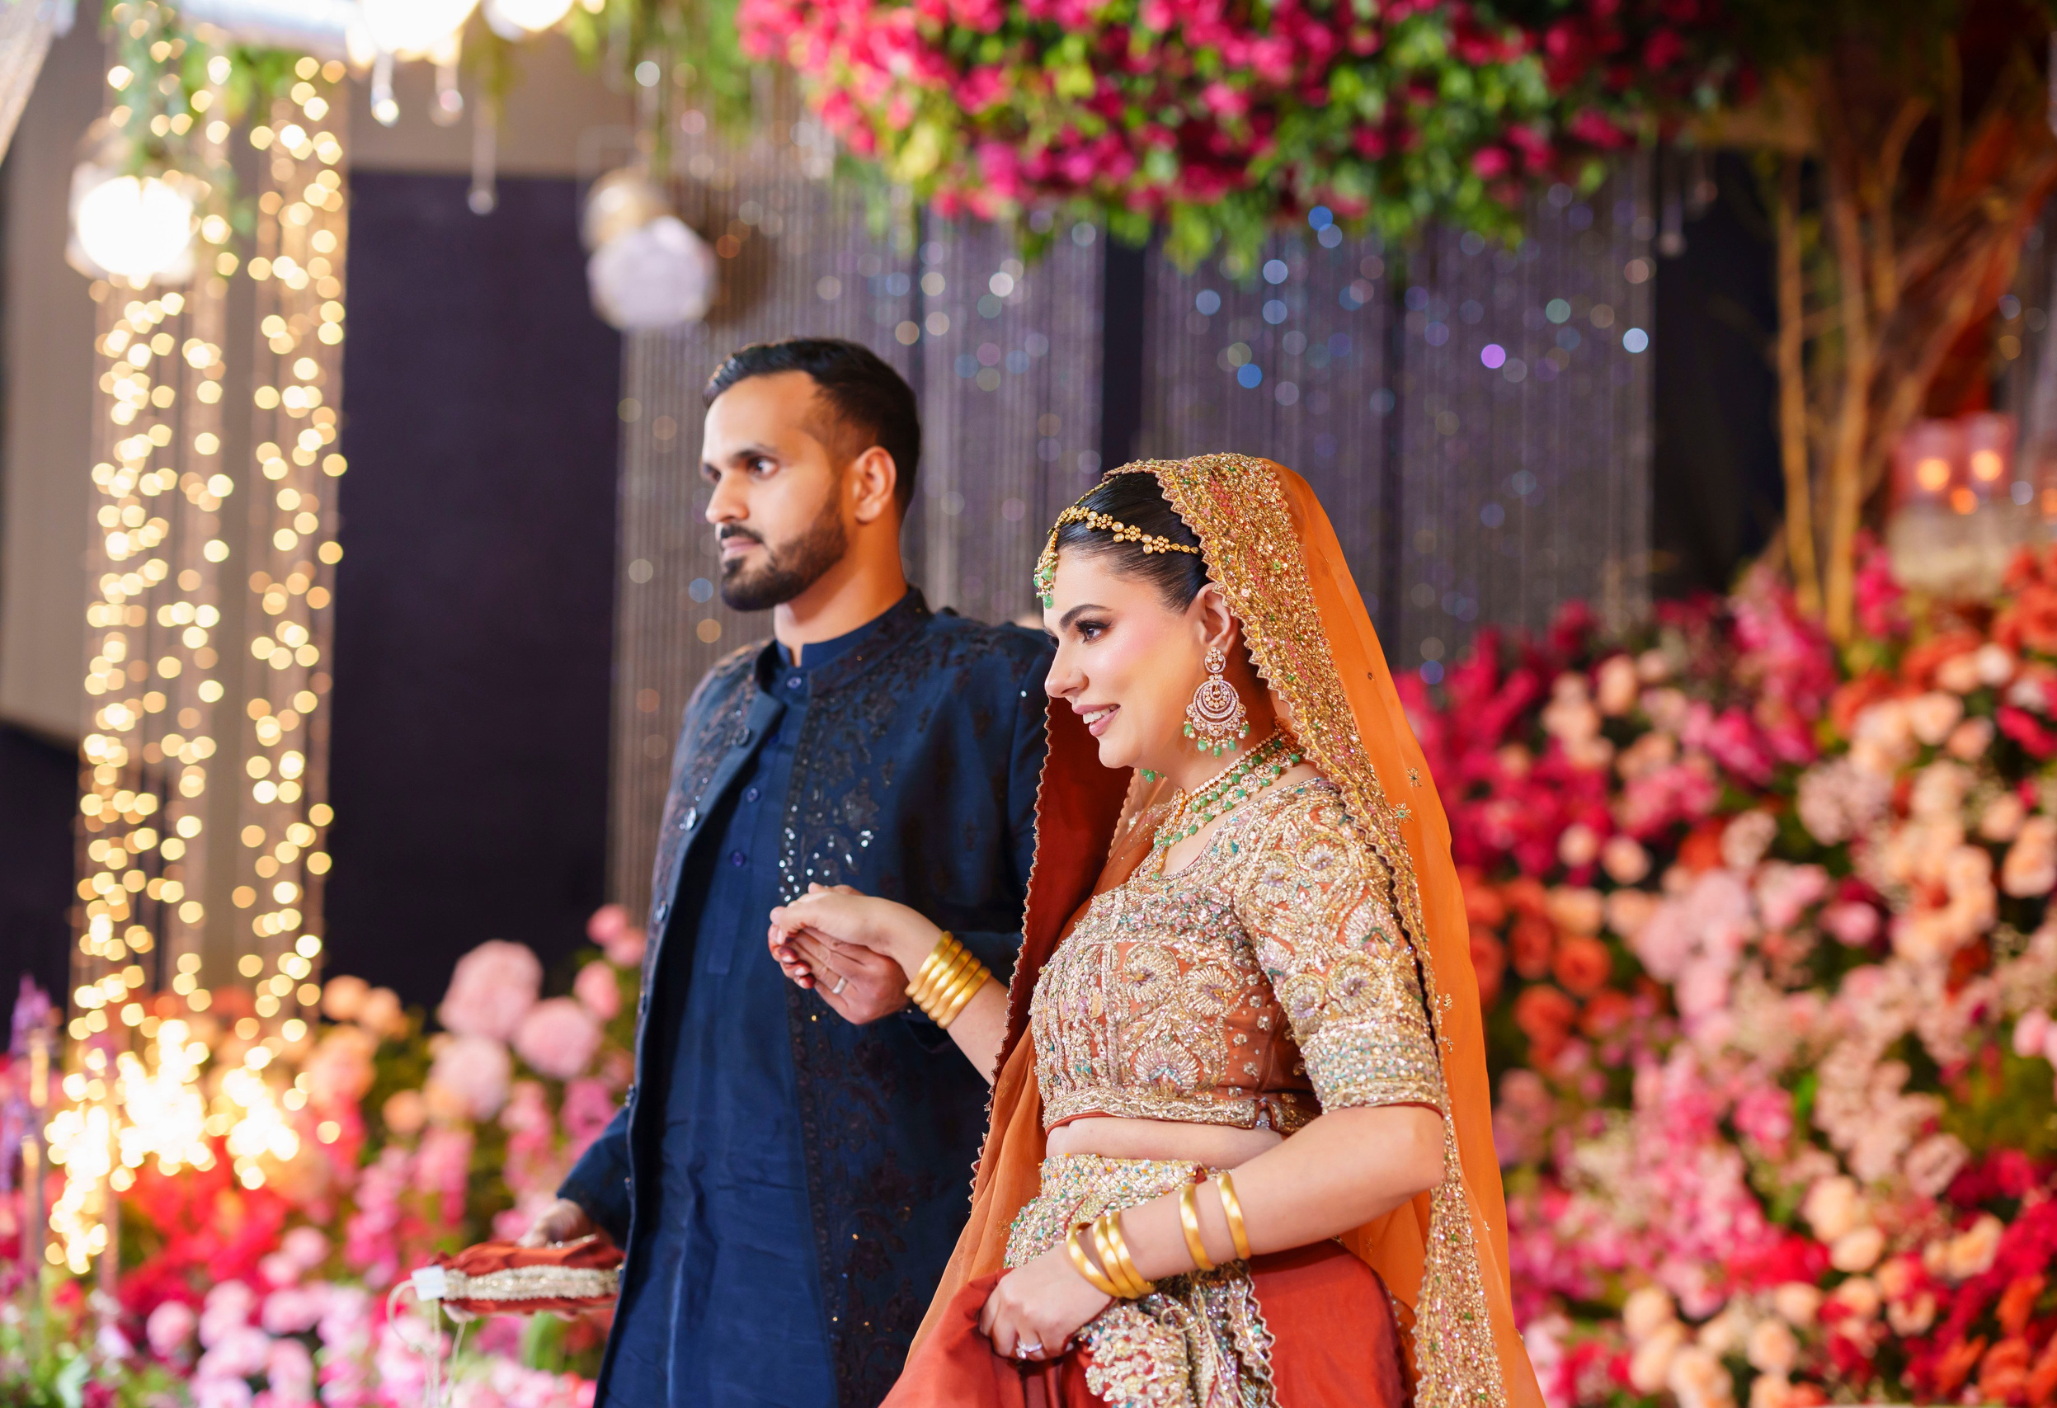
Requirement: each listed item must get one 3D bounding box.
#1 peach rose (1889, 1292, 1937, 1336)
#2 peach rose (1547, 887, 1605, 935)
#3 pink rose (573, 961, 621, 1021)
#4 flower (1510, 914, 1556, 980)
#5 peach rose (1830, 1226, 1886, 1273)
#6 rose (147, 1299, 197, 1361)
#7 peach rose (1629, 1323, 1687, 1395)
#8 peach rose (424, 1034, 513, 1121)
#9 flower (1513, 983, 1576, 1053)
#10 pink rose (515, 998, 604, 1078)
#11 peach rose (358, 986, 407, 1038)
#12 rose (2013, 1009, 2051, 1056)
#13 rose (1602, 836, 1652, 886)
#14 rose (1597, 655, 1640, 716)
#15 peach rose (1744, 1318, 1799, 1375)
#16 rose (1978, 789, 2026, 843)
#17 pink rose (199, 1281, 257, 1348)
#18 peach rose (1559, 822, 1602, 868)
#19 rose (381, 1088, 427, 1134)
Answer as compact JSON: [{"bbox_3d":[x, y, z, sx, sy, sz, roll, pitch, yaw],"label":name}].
[{"bbox_3d":[0.975,0.671,5.500,0.053,0.051,0.046,-1,-7,15],"label":"peach rose"},{"bbox_3d":[0.637,0.240,5.800,0.065,0.054,0.052,-1,-7,12],"label":"peach rose"},{"bbox_3d":[-0.554,0.369,6.420,0.062,0.079,0.062,1,-5,0],"label":"pink rose"},{"bbox_3d":[0.628,0.302,6.200,0.055,0.082,0.055,1,-5,0],"label":"flower"},{"bbox_3d":[0.925,0.607,5.550,0.061,0.050,0.049,1,-3,4],"label":"peach rose"},{"bbox_3d":[-0.928,0.678,5.400,0.055,0.062,0.053,1,-3,-7],"label":"rose"},{"bbox_3d":[0.695,0.722,5.500,0.062,0.076,0.062,0,-3,21],"label":"peach rose"},{"bbox_3d":[-0.713,0.476,6.350,0.114,0.109,0.098,1,-5,0],"label":"peach rose"},{"bbox_3d":[0.596,0.362,5.750,0.072,0.077,0.066,-1,-7,12],"label":"flower"},{"bbox_3d":[-0.603,0.427,6.380,0.118,0.105,0.095,1,-5,0],"label":"pink rose"},{"bbox_3d":[-0.747,0.355,5.750,0.055,0.059,0.050,2,-7,-10],"label":"peach rose"},{"bbox_3d":[1.108,0.362,5.500,0.044,0.051,0.042,-1,-7,17],"label":"rose"},{"bbox_3d":[0.697,0.183,5.800,0.058,0.056,0.050,-1,-7,12],"label":"rose"},{"bbox_3d":[0.722,-0.022,6.100,0.051,0.073,0.054,0,-3,18],"label":"rose"},{"bbox_3d":[0.820,0.708,5.500,0.056,0.060,0.052,0,-3,14],"label":"peach rose"},{"bbox_3d":[1.169,0.135,5.980,0.059,0.061,0.053,0,-6,15],"label":"rose"},{"bbox_3d":[-0.988,0.752,6.150,0.073,0.083,0.066,1,-5,0],"label":"pink rose"},{"bbox_3d":[0.662,0.171,6.000,0.050,0.052,0.045,0,-3,17],"label":"peach rose"},{"bbox_3d":[-0.788,0.514,6.300,0.056,0.060,0.051,1,-5,0],"label":"rose"}]

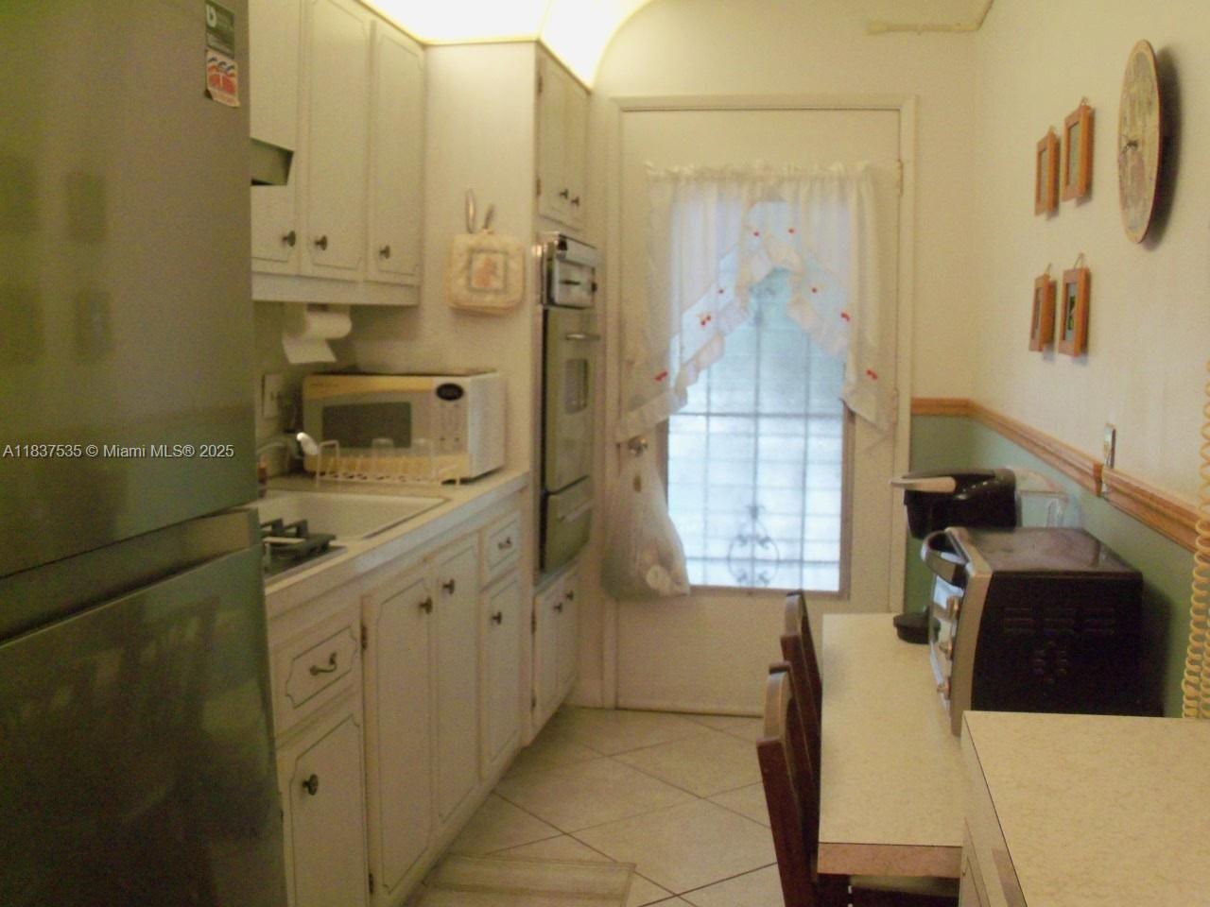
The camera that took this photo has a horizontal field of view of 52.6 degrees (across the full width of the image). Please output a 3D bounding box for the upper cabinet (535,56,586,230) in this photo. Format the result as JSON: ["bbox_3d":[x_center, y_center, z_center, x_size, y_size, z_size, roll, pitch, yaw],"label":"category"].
[{"bbox_3d":[-0.420,-0.947,3.803,0.605,0.470,0.715,2,6,11],"label":"upper cabinet"}]

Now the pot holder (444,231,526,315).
[{"bbox_3d":[-0.341,-0.505,3.433,0.219,0.217,0.045,2,6,11],"label":"pot holder"}]

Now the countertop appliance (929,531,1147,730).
[{"bbox_3d":[0.626,0.262,1.860,0.265,0.244,0.380,2,6,11],"label":"countertop appliance"}]

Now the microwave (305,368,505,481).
[{"bbox_3d":[-0.547,-0.083,3.368,0.465,0.275,0.340,2,6,11],"label":"microwave"}]

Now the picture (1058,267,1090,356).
[{"bbox_3d":[0.870,-0.262,2.275,0.020,0.156,0.188,2,6,11],"label":"picture"}]

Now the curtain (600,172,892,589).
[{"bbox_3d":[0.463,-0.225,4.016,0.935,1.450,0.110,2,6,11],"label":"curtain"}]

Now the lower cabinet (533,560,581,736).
[{"bbox_3d":[-0.439,0.581,3.947,0.605,0.450,0.695,2,6,11],"label":"lower cabinet"}]

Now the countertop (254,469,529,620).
[{"bbox_3d":[-0.680,0.149,2.654,0.640,0.045,1.810,2,6,11],"label":"countertop"}]

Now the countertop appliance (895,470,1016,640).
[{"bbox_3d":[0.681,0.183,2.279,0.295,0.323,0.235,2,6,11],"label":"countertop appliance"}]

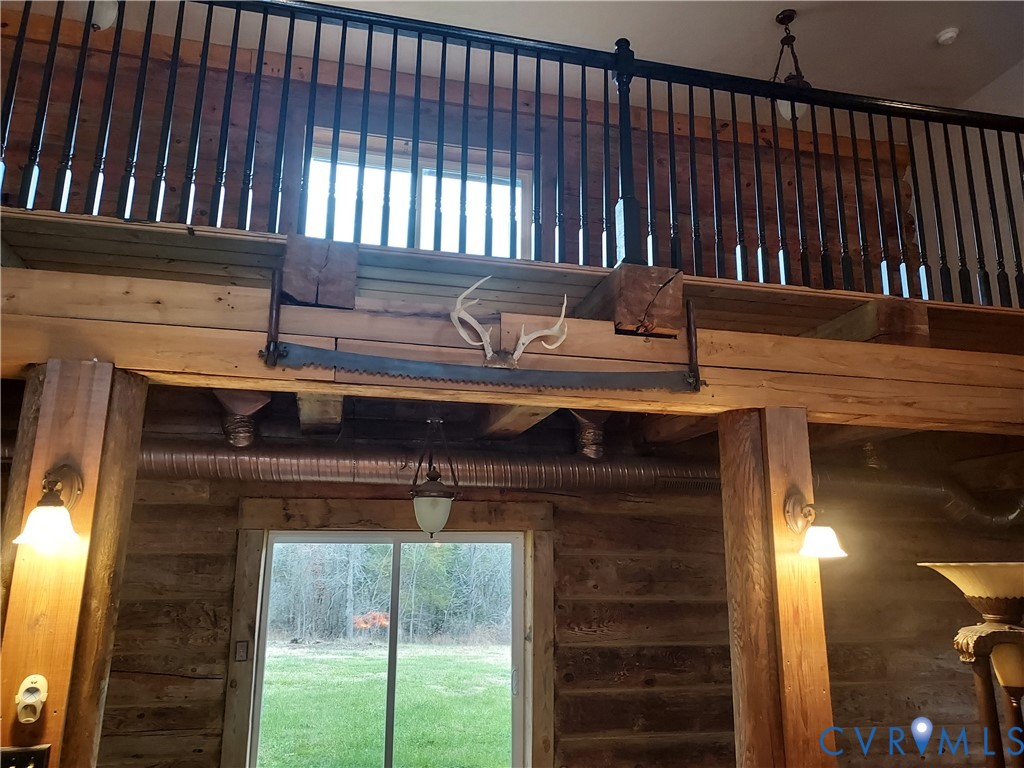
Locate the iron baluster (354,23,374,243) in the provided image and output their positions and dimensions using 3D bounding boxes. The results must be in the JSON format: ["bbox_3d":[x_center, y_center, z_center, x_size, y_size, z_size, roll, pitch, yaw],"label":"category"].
[{"bbox_3d":[-0.559,-0.960,2.696,0.032,0.920,0.032,4,-12,-12],"label":"iron baluster"}]

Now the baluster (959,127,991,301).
[{"bbox_3d":[2.179,-0.801,3.336,0.031,0.911,0.031,4,-12,-12],"label":"baluster"}]

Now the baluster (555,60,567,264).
[{"bbox_3d":[0.202,-0.938,2.935,0.031,0.935,0.031,4,-12,-12],"label":"baluster"}]

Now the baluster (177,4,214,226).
[{"bbox_3d":[-1.171,-1.024,2.655,0.031,0.925,0.031,4,-12,-12],"label":"baluster"}]

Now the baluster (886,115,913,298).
[{"bbox_3d":[1.708,-0.789,3.137,0.034,0.860,0.034,4,-12,-13],"label":"baluster"}]

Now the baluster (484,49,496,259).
[{"bbox_3d":[-0.083,-0.930,2.797,0.032,0.917,0.032,4,-12,-12],"label":"baluster"}]

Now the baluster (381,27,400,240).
[{"bbox_3d":[-0.464,-0.952,2.703,0.032,0.902,0.032,3,-12,-12],"label":"baluster"}]

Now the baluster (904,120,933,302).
[{"bbox_3d":[1.873,-0.815,3.273,0.031,0.909,0.031,4,-12,-12],"label":"baluster"}]

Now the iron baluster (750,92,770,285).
[{"bbox_3d":[1.055,-0.846,3.032,0.032,0.873,0.032,3,-12,-12],"label":"iron baluster"}]

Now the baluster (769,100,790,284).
[{"bbox_3d":[1.152,-0.840,3.053,0.032,0.873,0.032,3,-12,-12],"label":"baluster"}]

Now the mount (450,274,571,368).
[{"bbox_3d":[-0.009,-0.201,2.455,0.385,0.250,0.240,3,-12,-12],"label":"mount"}]

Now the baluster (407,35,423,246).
[{"bbox_3d":[-0.381,-0.981,2.817,0.031,0.951,0.031,4,-12,-12],"label":"baluster"}]

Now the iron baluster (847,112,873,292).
[{"bbox_3d":[1.539,-0.814,3.140,0.032,0.878,0.032,4,-12,-12],"label":"iron baluster"}]

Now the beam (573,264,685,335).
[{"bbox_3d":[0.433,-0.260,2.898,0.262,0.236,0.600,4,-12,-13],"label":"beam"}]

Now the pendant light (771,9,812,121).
[{"bbox_3d":[1.984,-2.244,5.044,0.270,0.845,0.270,4,-12,-13],"label":"pendant light"}]

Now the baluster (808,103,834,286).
[{"bbox_3d":[1.379,-0.845,3.171,0.031,0.893,0.031,4,-12,-12],"label":"baluster"}]

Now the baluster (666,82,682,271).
[{"bbox_3d":[0.691,-0.890,3.031,0.031,0.899,0.031,4,-12,-12],"label":"baluster"}]

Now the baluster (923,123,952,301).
[{"bbox_3d":[1.934,-0.791,3.225,0.032,0.886,0.032,4,-12,-12],"label":"baluster"}]

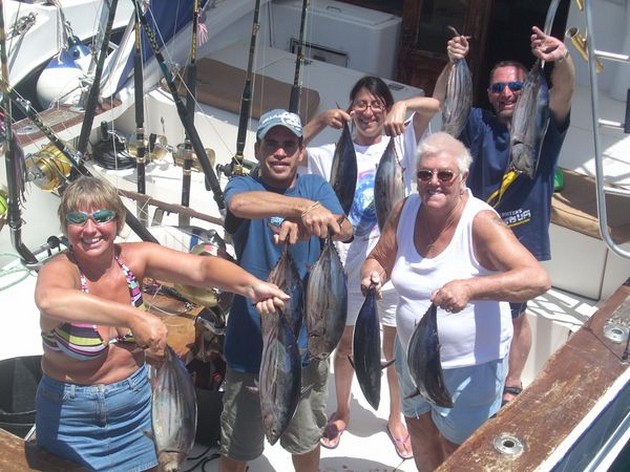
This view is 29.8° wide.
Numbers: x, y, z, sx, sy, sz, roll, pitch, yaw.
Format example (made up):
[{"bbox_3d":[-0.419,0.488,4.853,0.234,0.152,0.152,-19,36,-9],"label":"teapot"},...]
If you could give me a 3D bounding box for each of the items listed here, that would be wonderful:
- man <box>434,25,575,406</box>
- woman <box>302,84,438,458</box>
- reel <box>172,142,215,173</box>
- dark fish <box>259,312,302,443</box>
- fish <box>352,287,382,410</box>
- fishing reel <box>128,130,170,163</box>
[{"bbox_3d":[0.788,-0.054,5.025,0.570,1.820,0.480,3,26,6],"label":"man"},{"bbox_3d":[0.216,0.158,4.772,0.560,1.660,0.460,1,26,2],"label":"woman"},{"bbox_3d":[-0.543,-0.351,5.281,0.185,0.125,0.130,5,27,11],"label":"reel"},{"bbox_3d":[-0.114,0.448,3.779,0.135,0.532,0.100,12,28,22],"label":"dark fish"},{"bbox_3d":[0.199,0.375,3.966,0.100,0.506,0.125,-2,26,4],"label":"fish"},{"bbox_3d":[-0.751,-0.408,5.331,0.190,0.130,0.130,8,27,16],"label":"fishing reel"}]

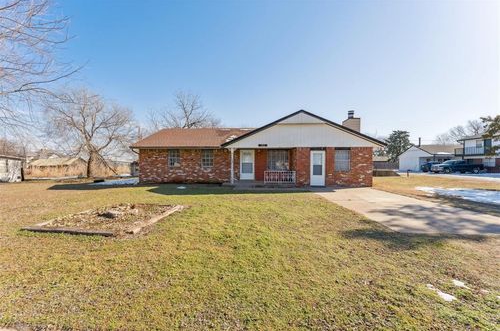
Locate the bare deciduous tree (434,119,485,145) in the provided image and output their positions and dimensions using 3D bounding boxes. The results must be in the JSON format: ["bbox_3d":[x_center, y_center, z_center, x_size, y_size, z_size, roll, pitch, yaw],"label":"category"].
[{"bbox_3d":[47.000,-4.600,47.000,8.800,11.400,8.200,0,0,0],"label":"bare deciduous tree"}]

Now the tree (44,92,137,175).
[{"bbox_3d":[-18.300,-3.700,24.000,8.800,10.100,8.500,0,0,0],"label":"tree"}]

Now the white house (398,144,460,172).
[{"bbox_3d":[30.300,-1.050,34.400,6.600,4.400,7.300,0,0,0],"label":"white house"}]

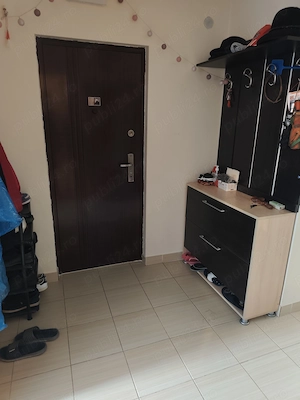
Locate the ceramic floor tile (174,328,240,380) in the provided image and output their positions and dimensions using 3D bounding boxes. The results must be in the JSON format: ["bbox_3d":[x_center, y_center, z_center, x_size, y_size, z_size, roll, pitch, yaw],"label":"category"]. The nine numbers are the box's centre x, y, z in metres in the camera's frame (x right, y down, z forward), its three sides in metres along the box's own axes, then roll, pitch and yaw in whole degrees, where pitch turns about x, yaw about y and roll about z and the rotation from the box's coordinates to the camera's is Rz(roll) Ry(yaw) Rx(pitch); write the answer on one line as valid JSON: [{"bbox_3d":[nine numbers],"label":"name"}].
[{"bbox_3d":[0.355,1.003,1.767,0.331,0.010,0.331,-5,18,-19],"label":"ceramic floor tile"}]

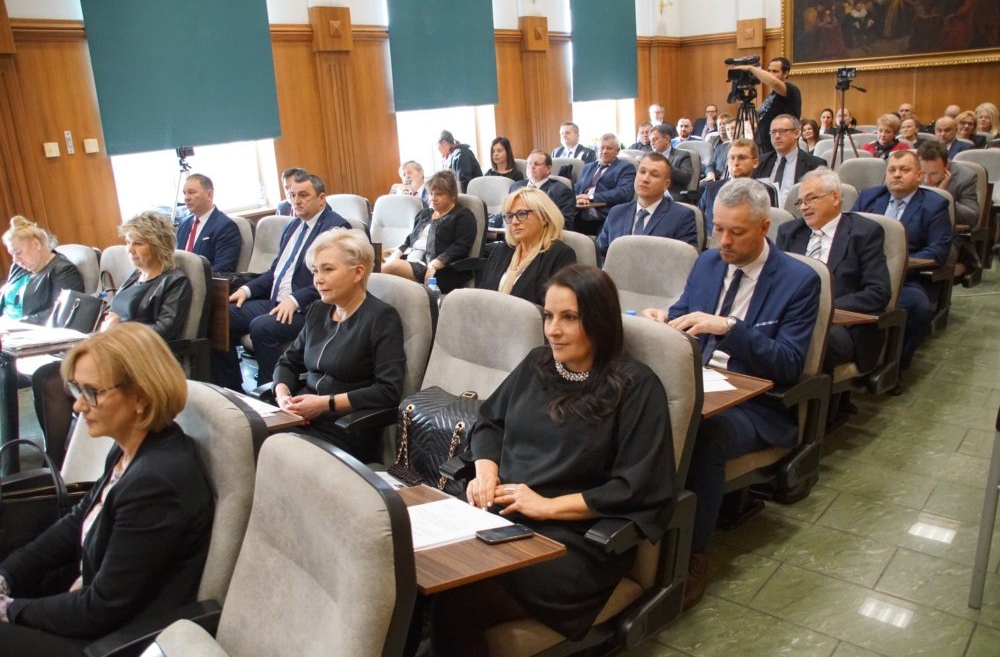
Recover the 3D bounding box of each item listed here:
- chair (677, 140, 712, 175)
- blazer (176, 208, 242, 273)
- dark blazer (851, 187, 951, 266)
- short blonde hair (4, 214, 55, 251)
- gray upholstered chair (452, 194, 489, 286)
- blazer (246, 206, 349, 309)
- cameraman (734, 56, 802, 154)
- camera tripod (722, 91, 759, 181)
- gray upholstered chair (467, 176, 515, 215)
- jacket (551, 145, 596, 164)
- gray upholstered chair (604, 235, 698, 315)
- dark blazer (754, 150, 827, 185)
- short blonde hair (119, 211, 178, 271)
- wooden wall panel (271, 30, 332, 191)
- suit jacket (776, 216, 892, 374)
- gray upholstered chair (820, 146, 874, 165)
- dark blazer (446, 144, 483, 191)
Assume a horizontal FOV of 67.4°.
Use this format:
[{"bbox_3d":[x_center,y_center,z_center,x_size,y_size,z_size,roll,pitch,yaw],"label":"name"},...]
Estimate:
[{"bbox_3d":[2.243,-1.694,8.981,0.550,1.000,0.680,5,17,27],"label":"chair"},{"bbox_3d":[-1.929,-0.466,5.030,0.480,0.620,0.380,7,20,34],"label":"blazer"},{"bbox_3d":[2.113,-0.434,3.936,0.530,0.630,0.420,10,21,39],"label":"dark blazer"},{"bbox_3d":[-2.384,-0.471,3.800,0.240,0.210,0.210,-16,20,-34],"label":"short blonde hair"},{"bbox_3d":[-0.422,-0.419,5.104,0.540,0.920,0.620,10,22,39],"label":"gray upholstered chair"},{"bbox_3d":[-1.093,-0.335,4.176,0.530,0.610,0.500,10,22,39],"label":"blazer"},{"bbox_3d":[2.466,-1.493,6.861,0.550,1.840,0.480,-16,20,-34],"label":"cameraman"},{"bbox_3d":[2.373,-1.583,7.482,0.700,1.470,0.700,10,20,39],"label":"camera tripod"},{"bbox_3d":[-0.226,-0.759,6.404,0.550,1.000,0.680,5,17,26],"label":"gray upholstered chair"},{"bbox_3d":[0.806,-1.721,8.225,0.490,0.620,0.350,4,17,26],"label":"jacket"},{"bbox_3d":[0.488,0.161,3.193,0.550,1.000,0.680,10,20,39],"label":"gray upholstered chair"},{"bbox_3d":[1.981,-0.915,5.300,0.540,0.660,0.460,10,22,39],"label":"dark blazer"},{"bbox_3d":[-1.712,-0.425,3.664,0.240,0.270,0.260,7,18,33],"label":"short blonde hair"},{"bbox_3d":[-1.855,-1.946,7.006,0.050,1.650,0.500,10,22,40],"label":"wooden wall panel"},{"bbox_3d":[1.388,-0.134,3.124,0.520,0.630,0.420,12,23,44],"label":"suit jacket"},{"bbox_3d":[2.808,-1.033,6.298,0.540,0.920,0.600,10,22,39],"label":"gray upholstered chair"},{"bbox_3d":[-0.348,-1.608,7.782,0.380,0.660,0.460,-9,16,-19],"label":"dark blazer"}]

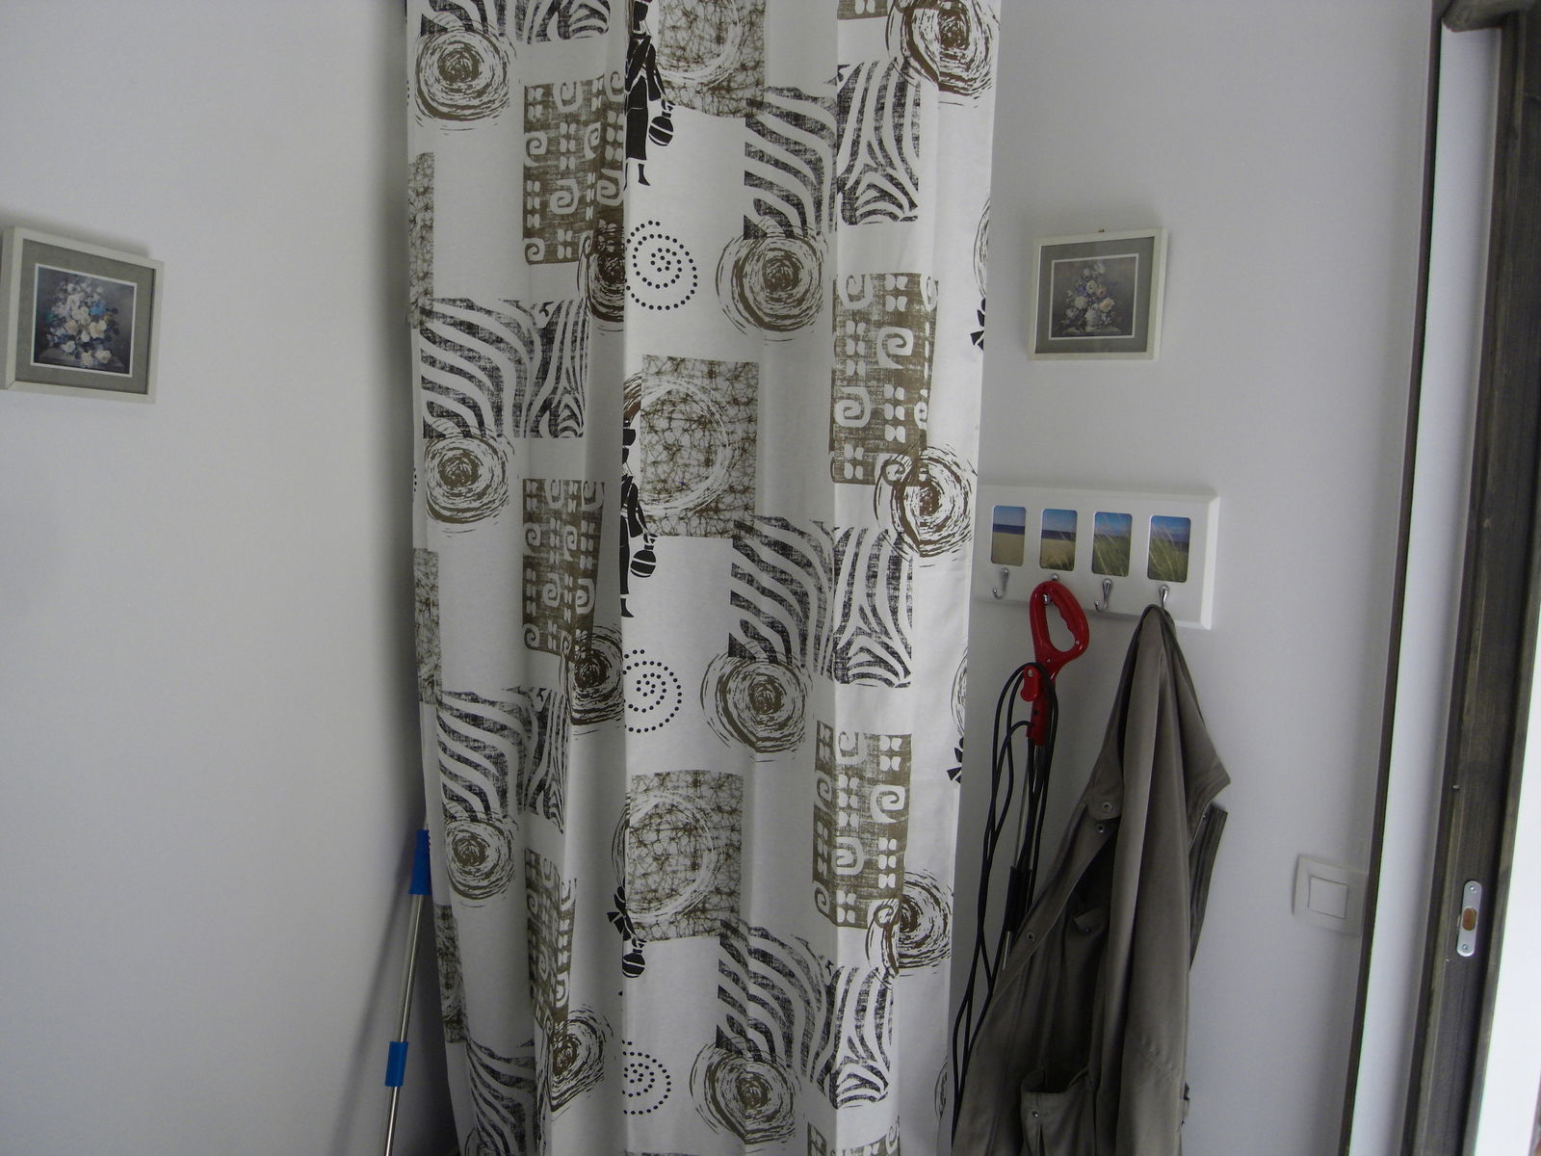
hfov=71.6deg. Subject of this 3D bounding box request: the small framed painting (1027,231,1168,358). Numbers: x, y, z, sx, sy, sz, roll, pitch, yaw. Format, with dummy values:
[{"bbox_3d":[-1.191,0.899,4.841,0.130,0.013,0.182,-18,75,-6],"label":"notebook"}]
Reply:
[{"bbox_3d":[0.447,-0.381,1.455,0.174,0.163,0.019,9,12,40],"label":"small framed painting"}]

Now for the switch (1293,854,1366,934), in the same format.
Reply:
[{"bbox_3d":[0.697,0.398,1.332,0.080,0.080,0.012,7,11,41],"label":"switch"}]

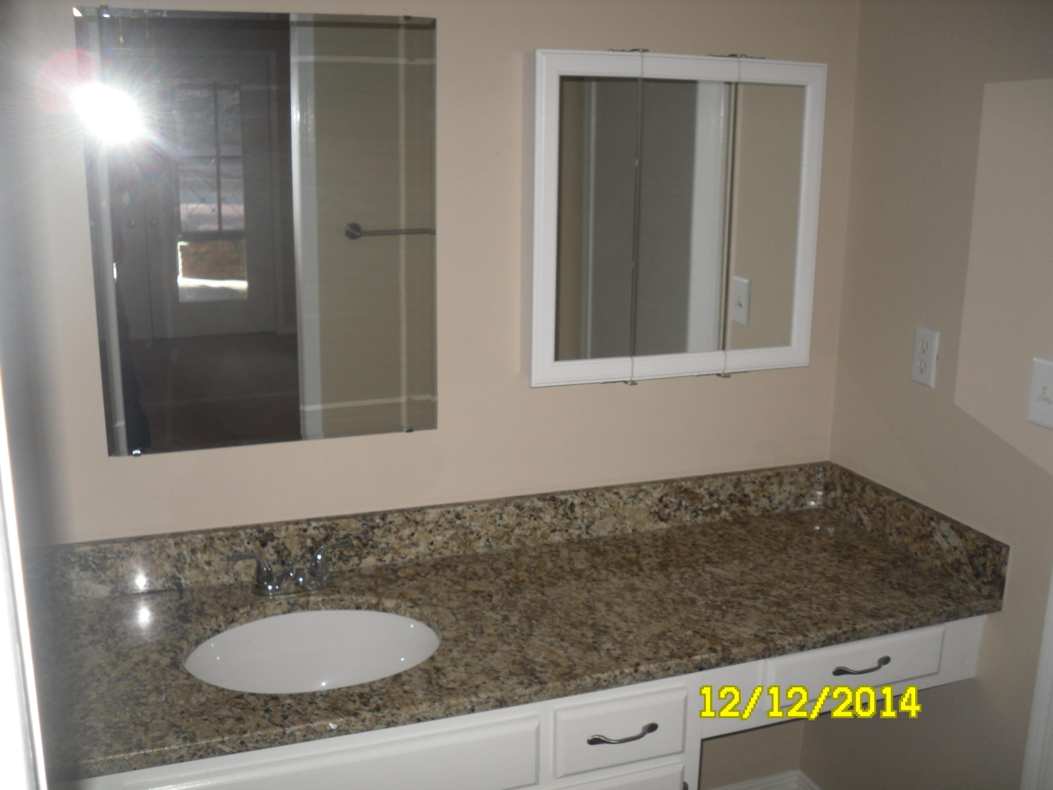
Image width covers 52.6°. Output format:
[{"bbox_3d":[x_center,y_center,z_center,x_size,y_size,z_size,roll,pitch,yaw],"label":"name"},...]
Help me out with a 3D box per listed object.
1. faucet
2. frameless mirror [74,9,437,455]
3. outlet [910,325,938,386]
[{"bbox_3d":[-0.420,0.327,1.933,0.230,0.085,0.145,-4,14,-19],"label":"faucet"},{"bbox_3d":[-0.458,-0.286,1.911,0.612,0.765,0.010,-4,14,-20],"label":"frameless mirror"},{"bbox_3d":[0.785,-0.074,2.106,0.009,0.114,0.070,-4,14,-19],"label":"outlet"}]

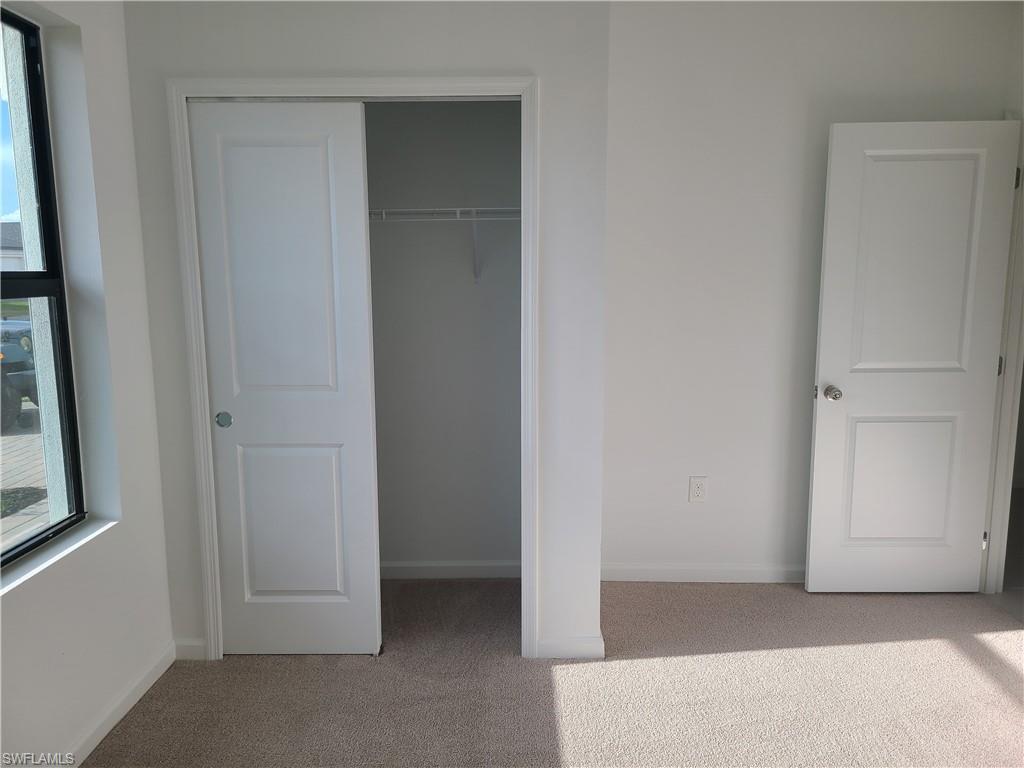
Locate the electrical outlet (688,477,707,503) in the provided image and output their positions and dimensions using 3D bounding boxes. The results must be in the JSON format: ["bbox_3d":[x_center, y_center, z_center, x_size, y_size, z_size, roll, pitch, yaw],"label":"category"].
[{"bbox_3d":[0.856,0.486,3.544,0.078,0.121,0.010,0,8,0],"label":"electrical outlet"}]

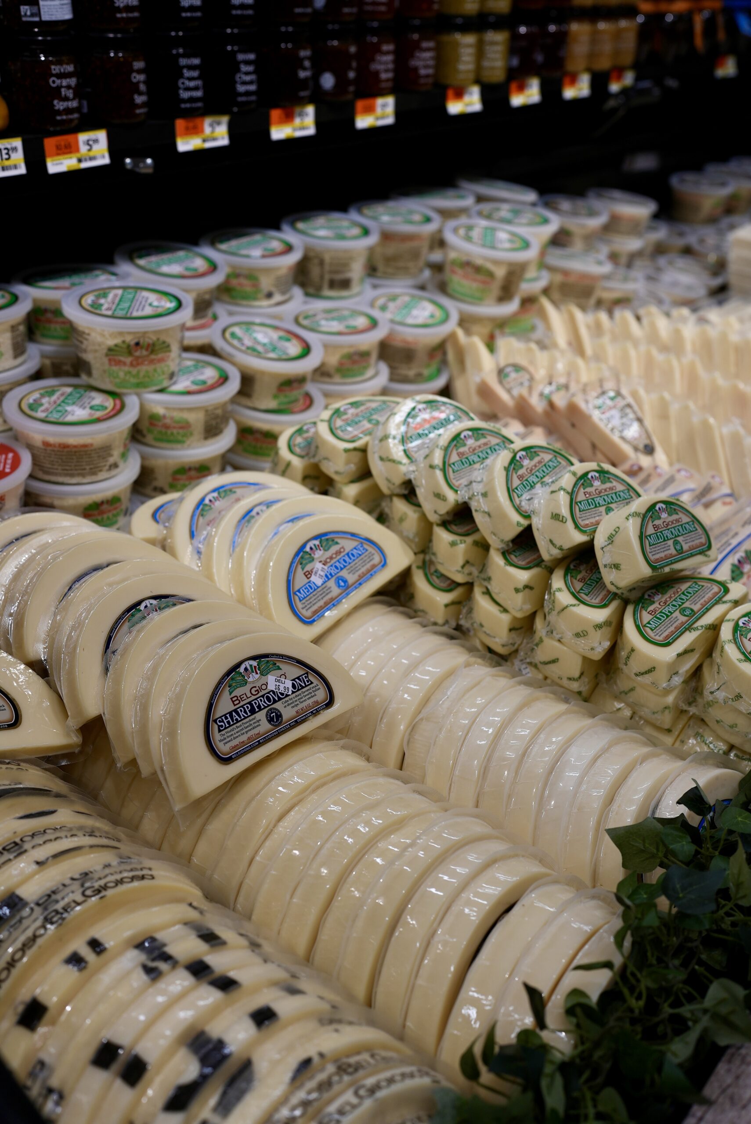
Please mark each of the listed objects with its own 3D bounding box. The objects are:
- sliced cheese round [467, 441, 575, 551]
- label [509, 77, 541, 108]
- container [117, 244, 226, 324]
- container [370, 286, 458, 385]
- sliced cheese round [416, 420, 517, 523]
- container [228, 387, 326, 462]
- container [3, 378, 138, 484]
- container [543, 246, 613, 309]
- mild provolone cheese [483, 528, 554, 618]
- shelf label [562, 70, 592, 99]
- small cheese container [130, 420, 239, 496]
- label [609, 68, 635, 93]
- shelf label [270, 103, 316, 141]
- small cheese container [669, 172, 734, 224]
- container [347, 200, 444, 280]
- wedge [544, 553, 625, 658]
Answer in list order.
[{"bbox_3d":[0.120,-0.059,0.870,0.060,0.041,0.103,51,50,1],"label":"sliced cheese round"},{"bbox_3d":[0.200,-0.626,1.457,0.002,0.032,0.066,19,34,40],"label":"label"},{"bbox_3d":[-0.214,-0.288,1.145,0.117,0.056,0.117,9,31,0],"label":"container"},{"bbox_3d":[0.037,-0.267,1.298,0.117,0.073,0.117,4,34,-3],"label":"container"},{"bbox_3d":[0.090,-0.098,1.066,0.115,0.039,0.070,-26,85,-33],"label":"sliced cheese round"},{"bbox_3d":[-0.114,-0.156,1.175,0.115,0.059,0.115,6,31,0],"label":"container"},{"bbox_3d":[-0.266,-0.115,0.969,0.117,0.058,0.117,3,30,-2],"label":"container"},{"bbox_3d":[0.295,-0.427,1.654,0.117,0.058,0.117,6,33,-4],"label":"container"},{"bbox_3d":[0.136,-0.001,0.926,0.109,0.038,0.068,-25,41,-34],"label":"mild provolone cheese"},{"bbox_3d":[0.283,-0.667,1.533,0.002,0.032,0.066,19,34,40],"label":"shelf label"},{"bbox_3d":[-0.190,-0.102,1.038,0.117,0.056,0.117,4,30,0],"label":"small cheese container"},{"bbox_3d":[0.342,-0.670,1.520,0.003,0.031,0.064,19,34,40],"label":"label"},{"bbox_3d":[-0.090,-0.480,1.193,0.002,0.032,0.066,19,34,40],"label":"shelf label"},{"bbox_3d":[0.617,-0.694,2.091,0.115,0.073,0.115,6,32,0],"label":"small cheese container"},{"bbox_3d":[0.022,-0.407,1.384,0.115,0.073,0.115,7,31,0],"label":"container"},{"bbox_3d":[0.184,0.026,0.932,0.070,0.039,0.115,23,37,28],"label":"wedge"}]

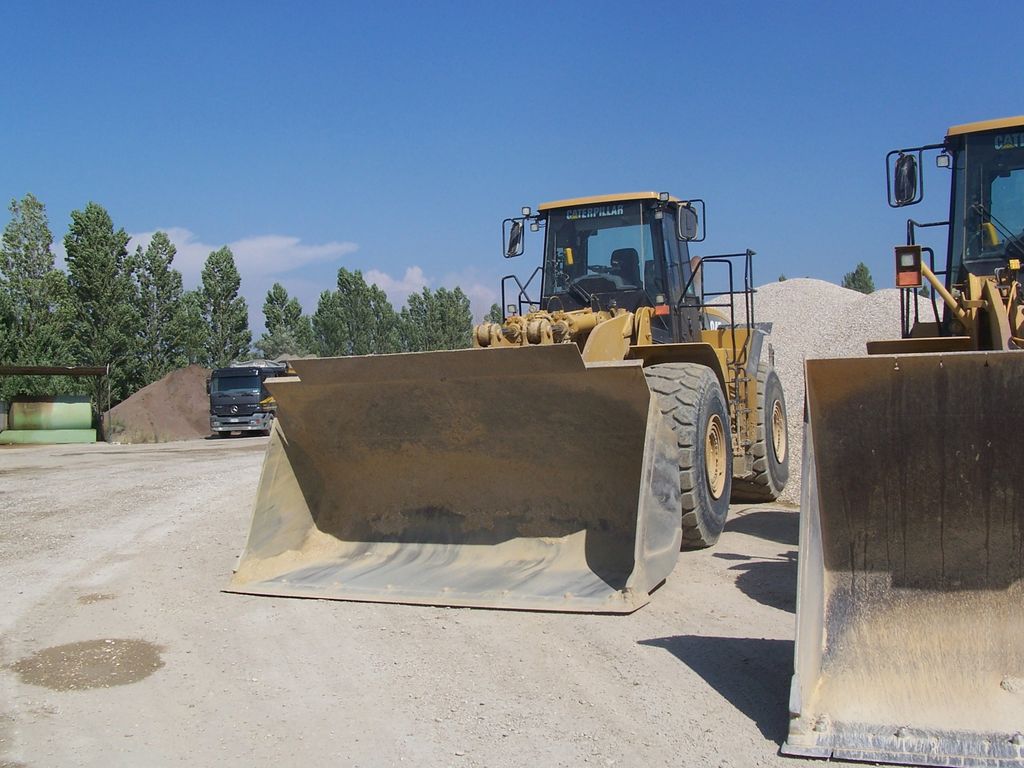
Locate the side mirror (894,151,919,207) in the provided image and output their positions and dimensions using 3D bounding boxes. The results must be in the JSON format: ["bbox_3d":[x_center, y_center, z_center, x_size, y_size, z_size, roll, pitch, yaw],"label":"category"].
[{"bbox_3d":[3.220,-1.665,8.450,0.090,0.440,0.220,-2,0,-42],"label":"side mirror"}]

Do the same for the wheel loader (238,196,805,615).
[{"bbox_3d":[1.070,-0.281,11.745,3.416,3.712,9.306,-3,0,23],"label":"wheel loader"}]

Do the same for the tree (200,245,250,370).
[{"bbox_3d":[-19.404,-3.388,70.976,4.000,12.091,4.000,-2,0,-15],"label":"tree"}]

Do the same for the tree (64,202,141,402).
[{"bbox_3d":[-21.453,-3.485,54.975,4.600,12.322,4.600,-2,0,-21],"label":"tree"}]

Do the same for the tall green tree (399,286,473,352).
[{"bbox_3d":[-7.011,-3.482,97.977,6.900,11.503,6.900,-2,0,-4],"label":"tall green tree"}]

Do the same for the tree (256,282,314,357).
[{"bbox_3d":[-19.024,-2.960,87.977,5.200,11.342,5.200,-2,0,-12],"label":"tree"}]

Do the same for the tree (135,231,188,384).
[{"bbox_3d":[-21.421,-3.391,63.976,3.900,12.203,3.900,-2,0,-19],"label":"tree"}]

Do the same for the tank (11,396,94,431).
[{"bbox_3d":[-21.617,1.382,48.500,3.750,1.600,1.600,-2,0,-24],"label":"tank"}]

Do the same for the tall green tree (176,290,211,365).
[{"bbox_3d":[-20.741,-1.722,67.982,3.000,8.845,3.000,-2,0,-17],"label":"tall green tree"}]

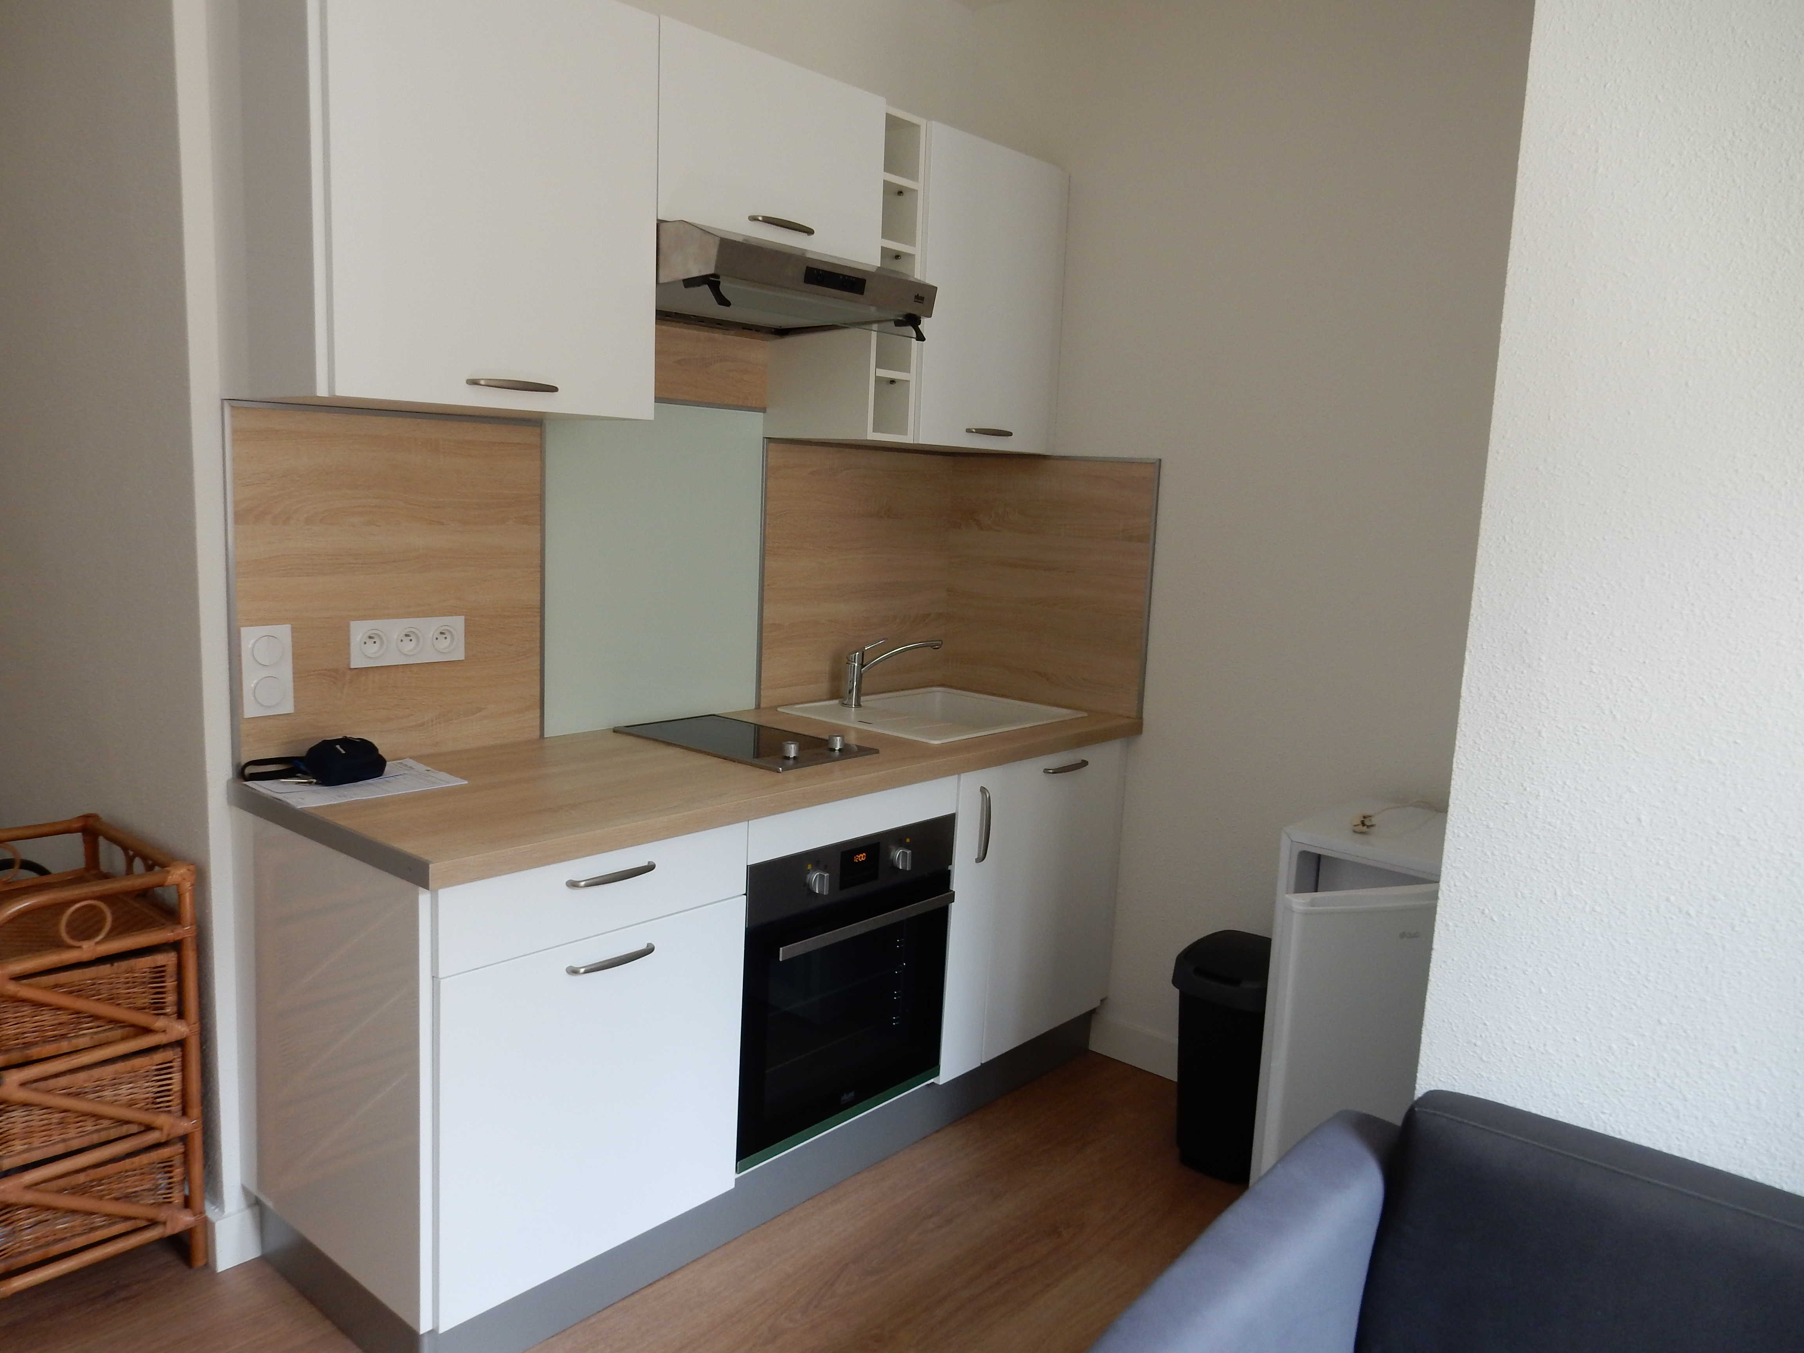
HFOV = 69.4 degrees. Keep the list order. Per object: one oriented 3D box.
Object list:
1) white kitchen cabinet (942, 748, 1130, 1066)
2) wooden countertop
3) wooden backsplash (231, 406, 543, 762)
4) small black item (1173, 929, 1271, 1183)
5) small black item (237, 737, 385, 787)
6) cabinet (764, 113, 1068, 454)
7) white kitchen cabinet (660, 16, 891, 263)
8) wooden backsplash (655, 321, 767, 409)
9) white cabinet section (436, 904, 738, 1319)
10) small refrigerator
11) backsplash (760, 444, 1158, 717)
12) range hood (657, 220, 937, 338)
[{"bbox_3d":[0.111,0.487,3.282,0.600,0.713,0.716,10,11,40],"label":"white kitchen cabinet"},{"bbox_3d":[-0.274,0.162,2.759,0.657,0.041,1.934,10,11,40],"label":"wooden countertop"},{"bbox_3d":[-0.947,-0.165,2.445,0.022,0.640,0.620,10,11,40],"label":"wooden backsplash"},{"bbox_3d":[0.757,0.845,2.917,0.233,0.472,0.290,10,11,40],"label":"small black item"},{"bbox_3d":[-1.030,0.149,2.283,0.123,0.060,0.194,10,11,40],"label":"small black item"},{"bbox_3d":[0.051,-0.921,3.187,0.332,0.707,0.713,10,11,40],"label":"cabinet"},{"bbox_3d":[-0.367,-1.029,2.636,0.370,0.340,0.596,10,11,40],"label":"white kitchen cabinet"},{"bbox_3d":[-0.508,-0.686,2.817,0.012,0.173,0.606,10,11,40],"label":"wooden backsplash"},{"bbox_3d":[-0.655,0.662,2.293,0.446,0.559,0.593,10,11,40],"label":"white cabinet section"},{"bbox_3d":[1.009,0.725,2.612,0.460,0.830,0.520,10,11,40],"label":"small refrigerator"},{"bbox_3d":[0.142,-0.225,3.173,0.655,0.642,0.705,10,11,40],"label":"backsplash"},{"bbox_3d":[-0.315,-0.783,2.620,0.512,0.143,0.600,10,11,40],"label":"range hood"}]

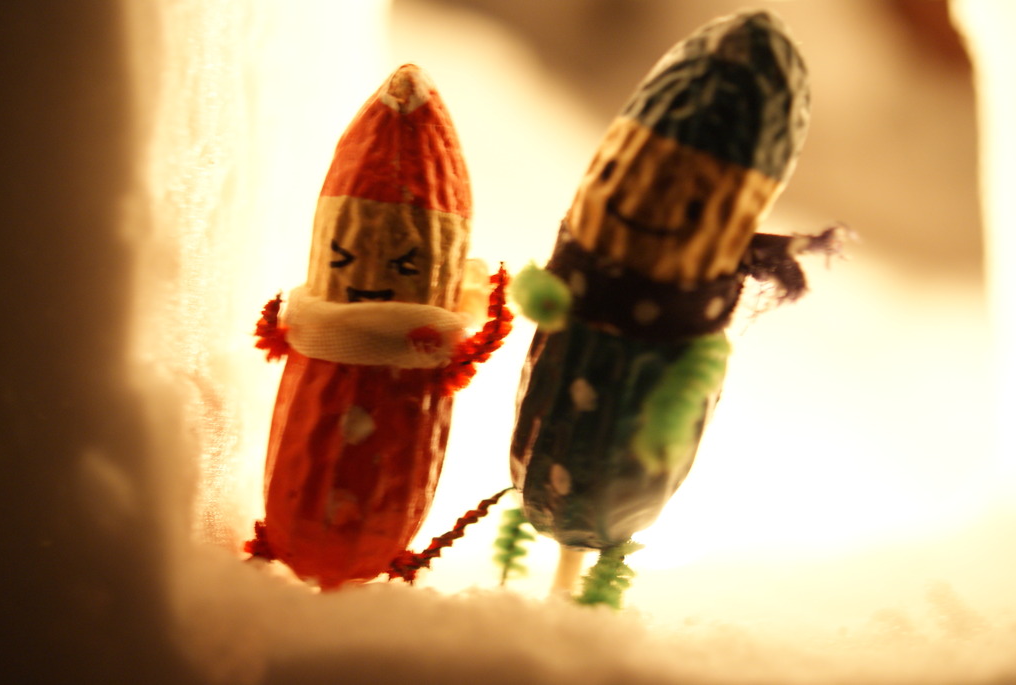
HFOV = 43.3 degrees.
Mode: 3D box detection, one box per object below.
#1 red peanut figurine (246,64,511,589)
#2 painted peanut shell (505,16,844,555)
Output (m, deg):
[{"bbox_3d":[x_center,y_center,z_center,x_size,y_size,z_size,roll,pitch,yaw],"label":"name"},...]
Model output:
[{"bbox_3d":[-0.013,-0.001,0.125,0.025,0.051,0.018,9,2,5],"label":"red peanut figurine"},{"bbox_3d":[0.015,-0.006,0.122,0.026,0.055,0.021,23,12,18],"label":"painted peanut shell"}]

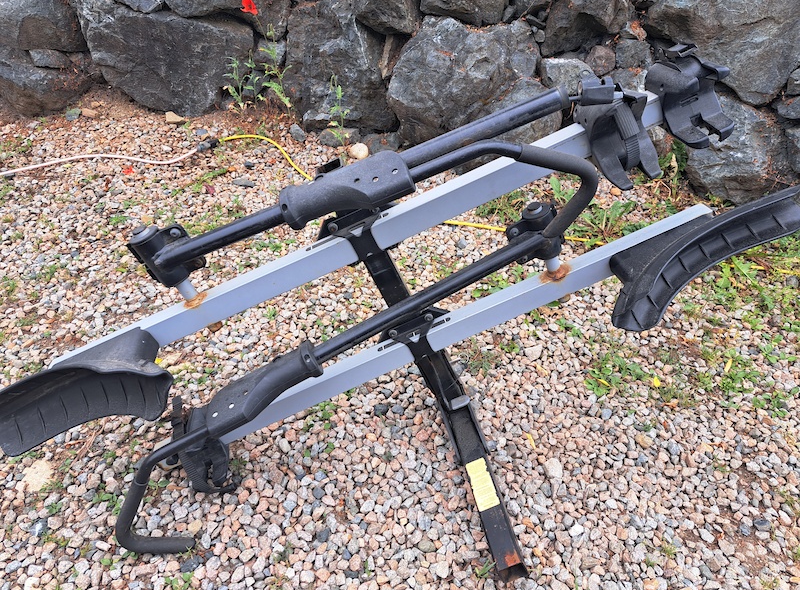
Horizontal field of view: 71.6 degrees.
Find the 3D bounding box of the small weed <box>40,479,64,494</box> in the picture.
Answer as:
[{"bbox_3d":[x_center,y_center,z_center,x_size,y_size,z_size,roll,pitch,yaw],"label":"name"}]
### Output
[{"bbox_3d":[-0.660,0.362,1.051,0.045,0.015,0.026,0,39,0],"label":"small weed"}]

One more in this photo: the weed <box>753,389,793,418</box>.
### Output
[{"bbox_3d":[0.803,0.232,1.197,0.079,0.033,0.068,0,39,0],"label":"weed"}]

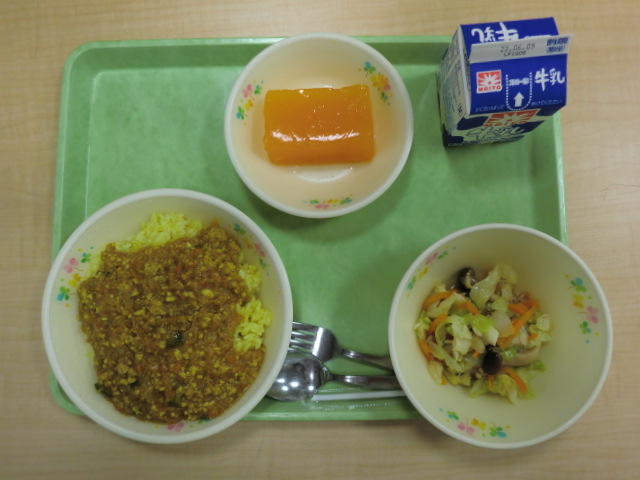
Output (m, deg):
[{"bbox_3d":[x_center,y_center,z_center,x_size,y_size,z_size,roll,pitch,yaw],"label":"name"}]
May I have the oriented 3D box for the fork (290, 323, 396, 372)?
[{"bbox_3d":[0.035,0.080,0.332,0.175,0.018,0.025,11,85,2],"label":"fork"}]

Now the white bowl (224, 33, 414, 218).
[{"bbox_3d":[0.000,-0.074,0.336,0.125,0.041,0.125,0,85,1],"label":"white bowl"}]

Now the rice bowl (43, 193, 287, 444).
[{"bbox_3d":[-0.092,0.047,0.318,0.152,0.057,0.152,0,85,1],"label":"rice bowl"}]

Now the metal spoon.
[{"bbox_3d":[0.037,0.096,0.329,0.172,0.020,0.036,2,85,1],"label":"metal spoon"}]

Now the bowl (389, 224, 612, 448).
[{"bbox_3d":[0.107,0.058,0.312,0.131,0.058,0.131,0,85,1],"label":"bowl"}]

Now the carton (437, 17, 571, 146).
[{"bbox_3d":[0.117,-0.104,0.313,0.057,0.087,0.057,-6,84,1],"label":"carton"}]

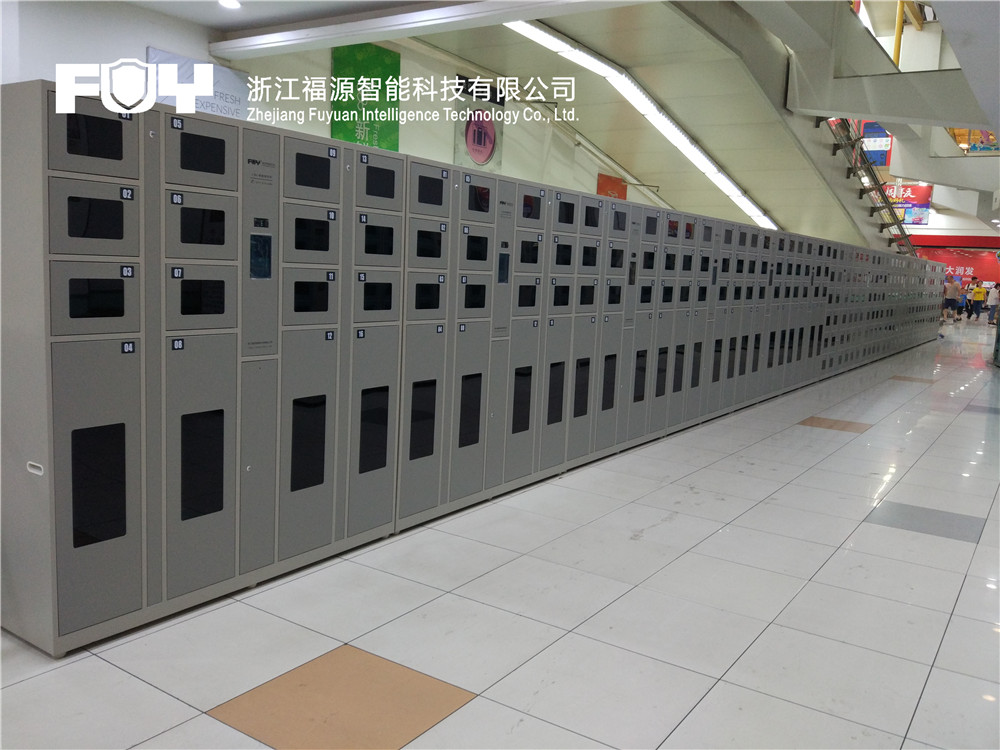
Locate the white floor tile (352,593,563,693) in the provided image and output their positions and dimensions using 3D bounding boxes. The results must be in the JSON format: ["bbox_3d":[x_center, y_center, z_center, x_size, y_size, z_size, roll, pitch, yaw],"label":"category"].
[{"bbox_3d":[-0.145,0.976,3.001,0.590,0.010,0.590,8,9,34],"label":"white floor tile"}]

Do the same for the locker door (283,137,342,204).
[{"bbox_3d":[-0.800,-0.863,3.446,0.025,0.243,0.318,7,9,34],"label":"locker door"}]

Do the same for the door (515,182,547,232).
[{"bbox_3d":[0.185,-1.008,4.867,0.020,0.245,0.314,7,9,34],"label":"door"}]

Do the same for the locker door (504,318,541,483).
[{"bbox_3d":[0.138,0.154,5.088,0.020,1.017,0.321,7,9,34],"label":"locker door"}]

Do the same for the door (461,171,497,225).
[{"bbox_3d":[-0.121,-0.978,4.501,0.020,0.251,0.322,7,9,34],"label":"door"}]

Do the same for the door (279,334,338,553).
[{"bbox_3d":[-0.866,0.305,3.639,0.030,1.018,0.315,8,9,34],"label":"door"}]

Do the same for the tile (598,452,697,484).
[{"bbox_3d":[1.042,0.668,5.748,0.590,0.010,0.590,8,9,34],"label":"tile"}]

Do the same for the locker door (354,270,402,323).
[{"bbox_3d":[-0.589,-0.374,3.861,0.025,0.243,0.318,7,9,34],"label":"locker door"}]

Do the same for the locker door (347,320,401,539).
[{"bbox_3d":[-0.620,0.268,3.947,0.025,1.008,0.318,7,9,34],"label":"locker door"}]

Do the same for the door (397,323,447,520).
[{"bbox_3d":[-0.411,0.237,4.251,0.025,1.008,0.318,7,9,34],"label":"door"}]

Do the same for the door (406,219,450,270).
[{"bbox_3d":[-0.368,-0.666,4.128,0.020,0.245,0.314,7,9,34],"label":"door"}]

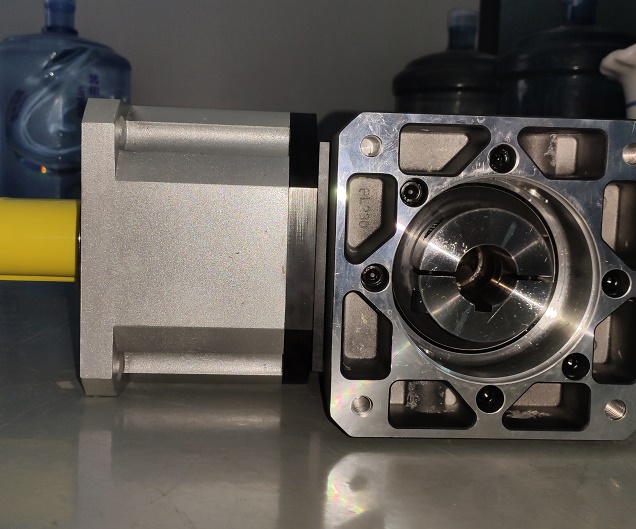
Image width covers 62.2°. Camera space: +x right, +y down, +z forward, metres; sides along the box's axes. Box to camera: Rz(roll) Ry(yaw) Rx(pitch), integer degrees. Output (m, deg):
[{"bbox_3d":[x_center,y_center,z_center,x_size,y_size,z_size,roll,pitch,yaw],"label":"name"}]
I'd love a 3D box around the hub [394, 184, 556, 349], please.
[{"bbox_3d":[0.097,0.005,0.325,0.084,0.084,0.046,1,5,-2],"label":"hub"}]

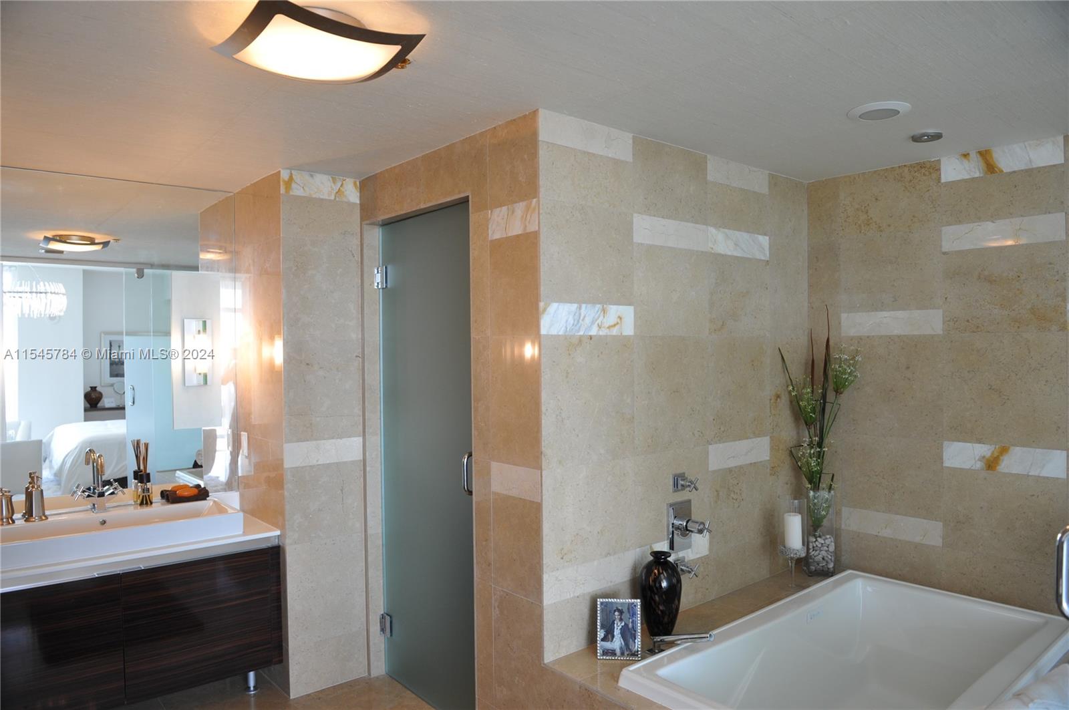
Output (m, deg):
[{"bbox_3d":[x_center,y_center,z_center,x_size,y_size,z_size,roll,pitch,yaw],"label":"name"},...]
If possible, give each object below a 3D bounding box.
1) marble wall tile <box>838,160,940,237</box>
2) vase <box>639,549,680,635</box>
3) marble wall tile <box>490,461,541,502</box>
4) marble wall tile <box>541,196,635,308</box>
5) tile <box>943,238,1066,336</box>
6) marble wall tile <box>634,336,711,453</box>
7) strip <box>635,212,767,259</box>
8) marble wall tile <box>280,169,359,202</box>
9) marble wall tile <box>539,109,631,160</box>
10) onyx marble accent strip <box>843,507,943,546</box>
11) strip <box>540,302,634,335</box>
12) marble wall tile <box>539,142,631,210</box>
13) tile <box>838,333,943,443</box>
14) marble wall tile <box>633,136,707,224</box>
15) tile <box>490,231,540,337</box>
[{"bbox_3d":[1.635,-0.707,3.280,0.013,0.302,0.452,-1,1,-40],"label":"marble wall tile"},{"bbox_3d":[0.463,0.879,2.610,0.153,0.298,0.153,-1,1,0],"label":"vase"},{"bbox_3d":[-0.060,0.440,2.473,0.012,0.106,0.278,-1,1,-40],"label":"marble wall tile"},{"bbox_3d":[0.191,-0.352,2.536,0.462,0.351,0.020,-1,1,-40],"label":"marble wall tile"},{"bbox_3d":[1.927,-0.268,2.940,0.013,0.359,0.443,-1,1,-40],"label":"tile"},{"bbox_3d":[0.544,0.151,2.805,0.459,0.454,0.012,-1,1,-40],"label":"marble wall tile"},{"bbox_3d":[0.721,-0.483,2.977,0.919,0.105,0.013,-1,1,-40],"label":"strip"},{"bbox_3d":[-0.975,-0.766,3.258,0.374,0.106,0.020,-1,1,-40],"label":"marble wall tile"},{"bbox_3d":[0.187,-0.772,2.533,0.462,0.104,0.020,-1,1,-40],"label":"marble wall tile"},{"bbox_3d":[1.599,0.762,3.194,0.012,0.103,0.437,-1,1,-40],"label":"onyx marble accent strip"},{"bbox_3d":[0.194,-0.124,2.536,0.463,0.105,0.013,-1,1,-40],"label":"strip"},{"bbox_3d":[0.190,-0.623,2.532,0.463,0.191,0.013,-1,1,-40],"label":"marble wall tile"},{"bbox_3d":[1.642,0.144,3.286,0.013,0.466,0.452,-1,1,-40],"label":"tile"},{"bbox_3d":[0.537,-0.673,2.798,0.459,0.292,0.012,-1,1,-40],"label":"marble wall tile"},{"bbox_3d":[-0.066,-0.241,2.467,0.012,0.346,0.278,-1,1,-40],"label":"tile"}]

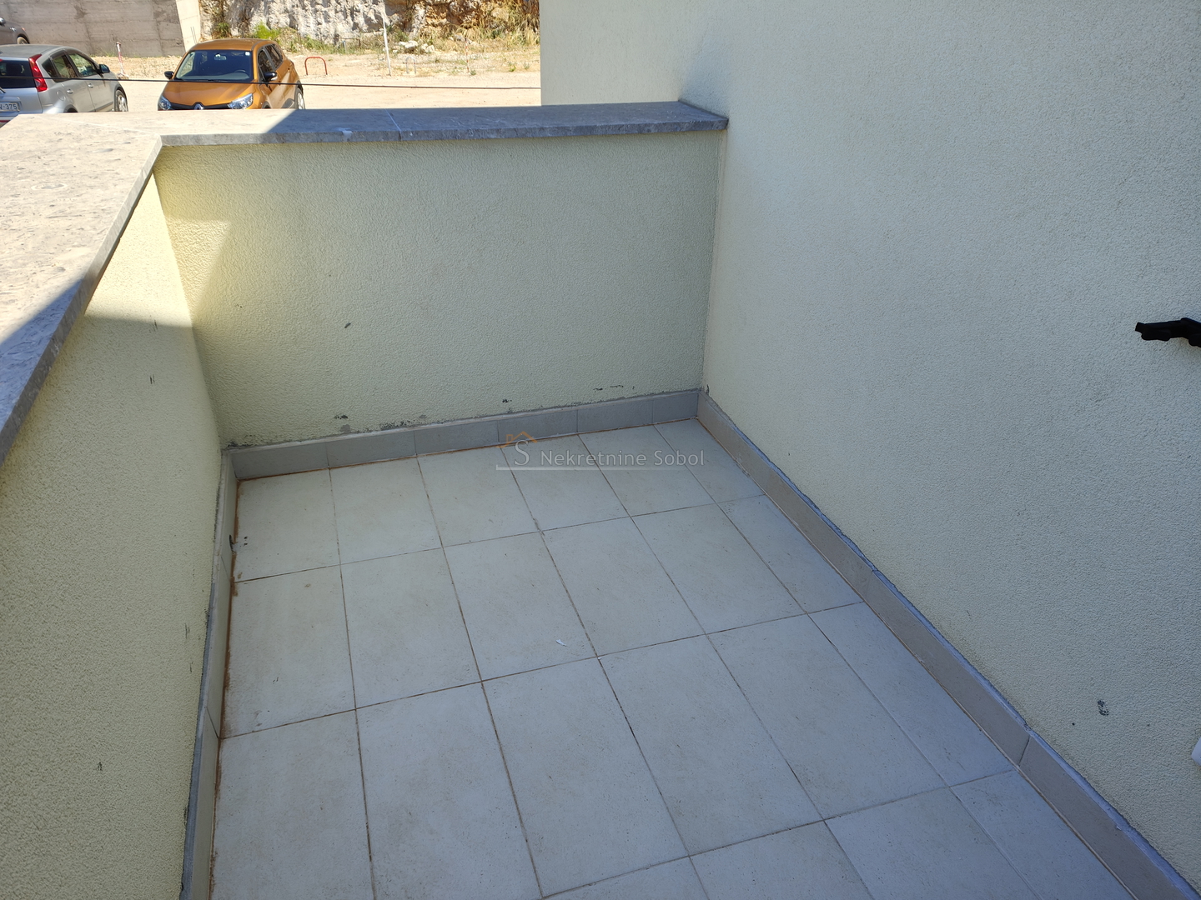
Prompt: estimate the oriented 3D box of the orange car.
[{"bbox_3d":[-6.955,-6.864,16.467,1.790,1.560,4.120,-1,30,-5],"label":"orange car"}]

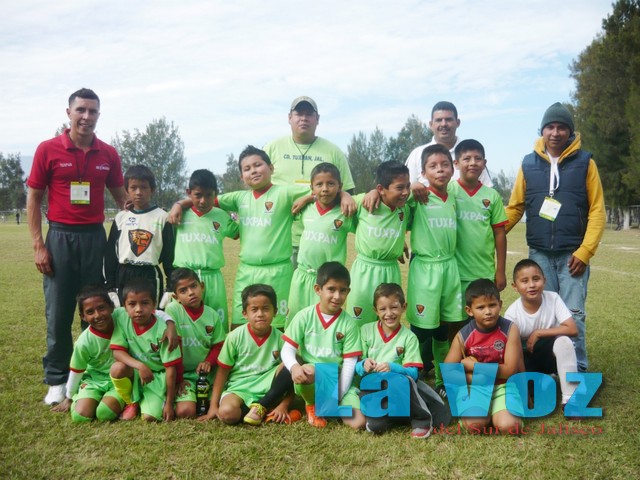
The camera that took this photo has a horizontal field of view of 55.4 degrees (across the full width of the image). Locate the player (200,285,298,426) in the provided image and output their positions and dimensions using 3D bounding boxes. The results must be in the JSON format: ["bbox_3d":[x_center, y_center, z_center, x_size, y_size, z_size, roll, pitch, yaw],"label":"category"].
[{"bbox_3d":[-0.373,0.571,3.224,0.500,0.670,0.500,0,2,-10],"label":"player"}]

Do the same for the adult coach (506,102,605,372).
[{"bbox_3d":[1.418,0.005,3.720,0.620,1.700,0.340,1,3,23],"label":"adult coach"}]

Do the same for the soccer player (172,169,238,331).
[{"bbox_3d":[-0.647,0.231,3.450,0.420,1.270,0.280,0,2,-9],"label":"soccer player"}]

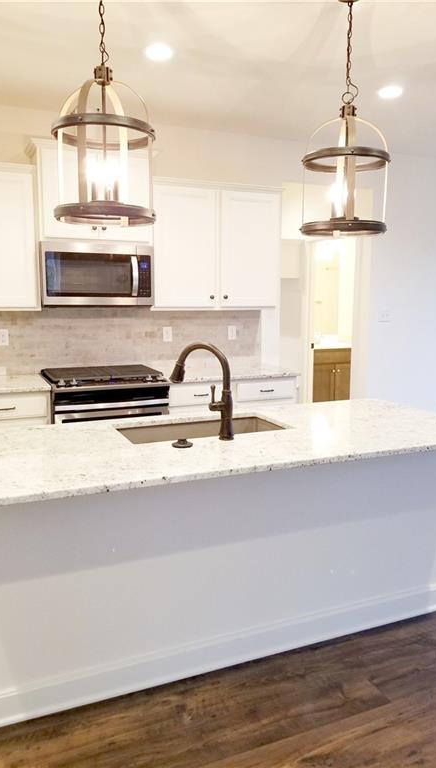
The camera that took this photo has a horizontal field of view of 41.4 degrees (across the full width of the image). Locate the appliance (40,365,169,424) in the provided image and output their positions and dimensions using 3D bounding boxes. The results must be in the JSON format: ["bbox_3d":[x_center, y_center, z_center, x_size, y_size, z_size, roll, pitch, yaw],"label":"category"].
[{"bbox_3d":[-0.801,0.393,4.067,0.764,0.945,0.730,-3,9,-23],"label":"appliance"}]

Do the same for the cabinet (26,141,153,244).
[{"bbox_3d":[-0.862,-1.268,3.972,0.825,0.622,0.420,-3,9,-23],"label":"cabinet"}]

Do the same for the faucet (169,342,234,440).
[{"bbox_3d":[-0.071,0.025,2.268,0.265,0.380,0.090,3,9,16],"label":"faucet"}]

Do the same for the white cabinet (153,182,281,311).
[{"bbox_3d":[-0.054,-1.030,4.401,1.030,0.905,0.350,-3,9,-23],"label":"white cabinet"}]

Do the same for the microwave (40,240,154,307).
[{"bbox_3d":[-0.868,-0.758,4.057,0.758,0.408,0.400,-3,9,-23],"label":"microwave"}]

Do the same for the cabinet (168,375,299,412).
[{"bbox_3d":[0.000,0.365,4.478,1.025,0.884,0.635,-3,9,-23],"label":"cabinet"}]

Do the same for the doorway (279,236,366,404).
[{"bbox_3d":[0.915,-0.324,5.201,0.950,2.040,0.140,-3,9,-23],"label":"doorway"}]

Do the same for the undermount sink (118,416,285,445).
[{"bbox_3d":[-0.066,0.308,2.503,0.725,0.220,0.380,-3,9,-23],"label":"undermount sink"}]

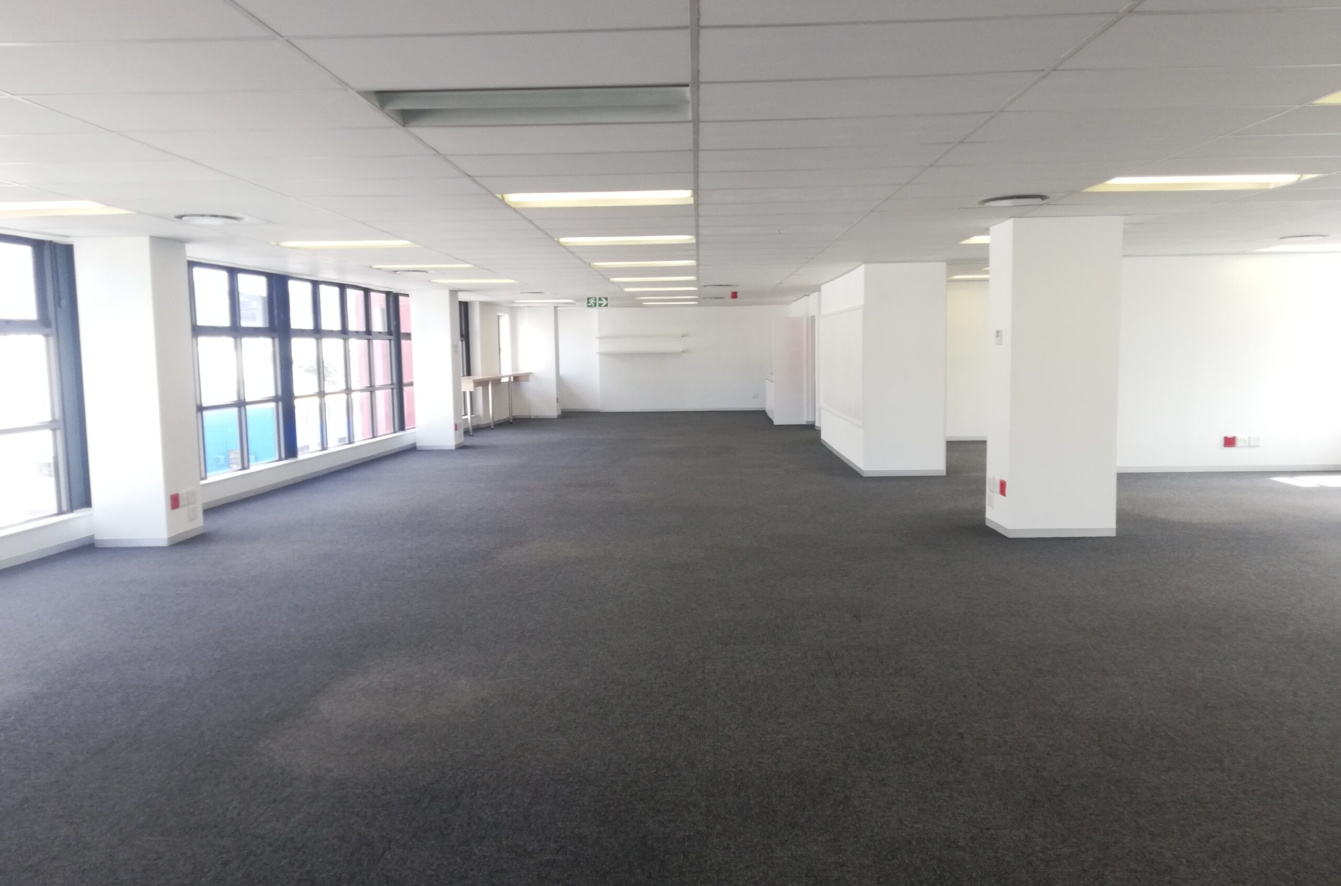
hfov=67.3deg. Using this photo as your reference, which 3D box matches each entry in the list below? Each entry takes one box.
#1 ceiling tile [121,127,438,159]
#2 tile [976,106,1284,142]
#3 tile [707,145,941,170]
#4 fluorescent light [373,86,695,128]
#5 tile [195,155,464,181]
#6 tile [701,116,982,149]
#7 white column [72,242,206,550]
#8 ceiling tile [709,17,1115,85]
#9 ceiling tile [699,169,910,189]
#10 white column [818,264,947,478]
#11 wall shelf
[{"bbox_3d":[-1.680,-1.318,4.436,1.195,0.025,0.595,-1,5,2],"label":"ceiling tile"},{"bbox_3d":[1.918,-1.369,4.319,1.195,0.025,0.595,-1,5,2],"label":"tile"},{"bbox_3d":[0.737,-1.409,4.955,1.195,0.025,0.595,-1,5,2],"label":"tile"},{"bbox_3d":[-0.500,-1.311,3.797,1.195,0.080,0.595,-1,5,2],"label":"fluorescent light"},{"bbox_3d":[-1.662,-1.375,5.032,1.195,0.025,0.595,-1,5,2],"label":"tile"},{"bbox_3d":[0.716,-1.344,4.358,1.175,0.020,0.575,-1,5,2],"label":"tile"},{"bbox_3d":[-4.251,-0.404,8.106,0.580,2.407,0.580,-1,5,2],"label":"white column"},{"bbox_3d":[0.679,-1.230,3.164,1.175,0.020,0.575,-1,5,2],"label":"ceiling tile"},{"bbox_3d":[0.755,-1.466,5.552,1.195,0.025,0.595,-1,5,2],"label":"ceiling tile"},{"bbox_3d":[2.713,-1.024,13.427,0.920,2.407,4.130,-1,5,2],"label":"white column"},{"bbox_3d":[-0.685,-2.237,22.950,2.000,0.460,0.280,-1,5,2],"label":"wall shelf"}]

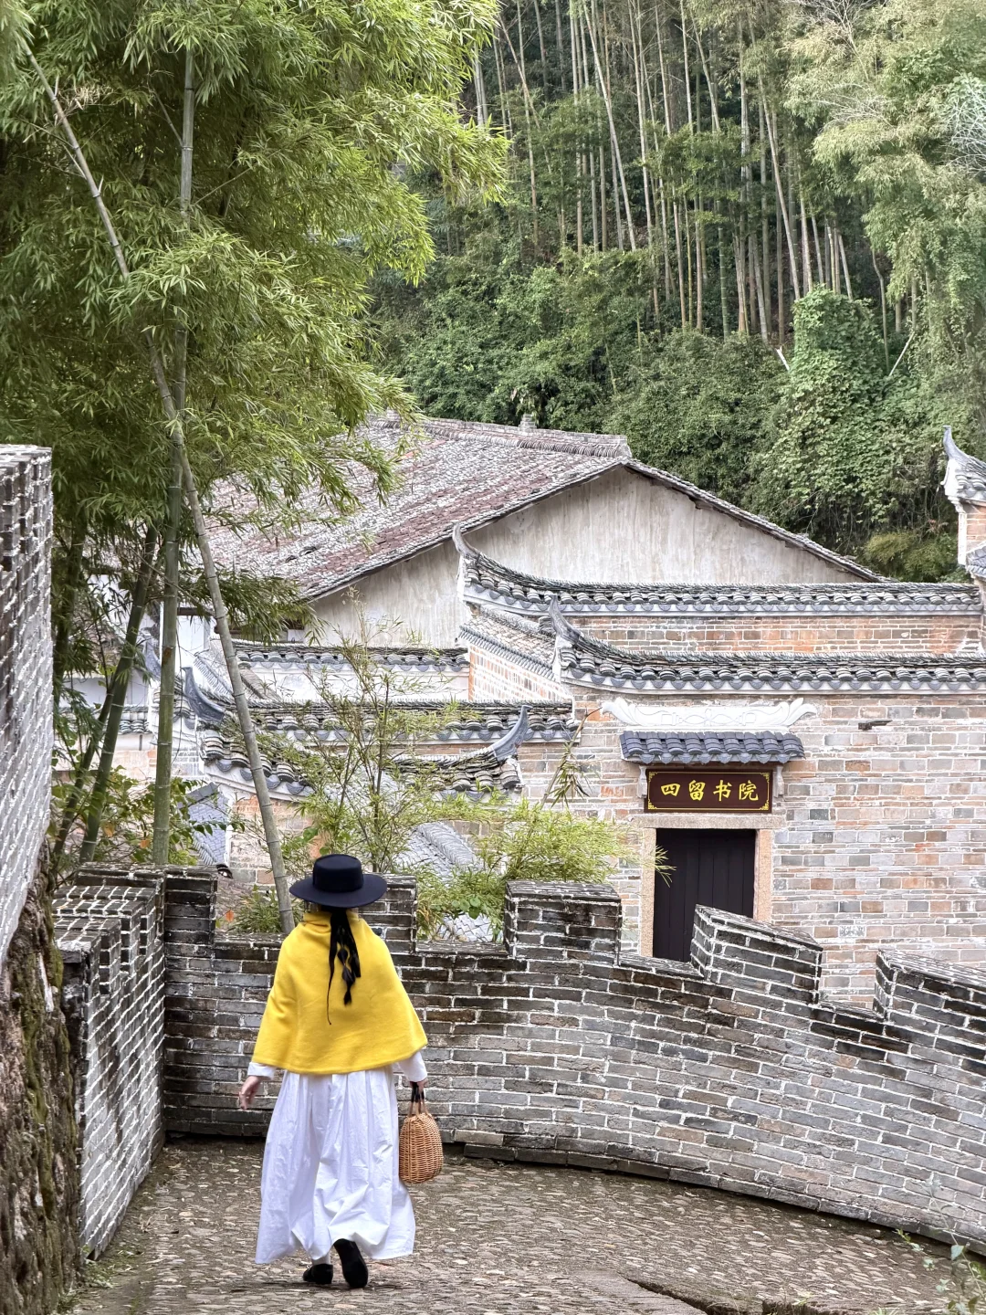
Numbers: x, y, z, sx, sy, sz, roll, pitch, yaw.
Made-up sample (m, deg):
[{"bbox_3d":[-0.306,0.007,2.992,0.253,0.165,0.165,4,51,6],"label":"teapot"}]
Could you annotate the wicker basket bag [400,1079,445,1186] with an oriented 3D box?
[{"bbox_3d":[-0.269,1.772,14.200,0.145,0.375,0.270,2,5,27],"label":"wicker basket bag"}]

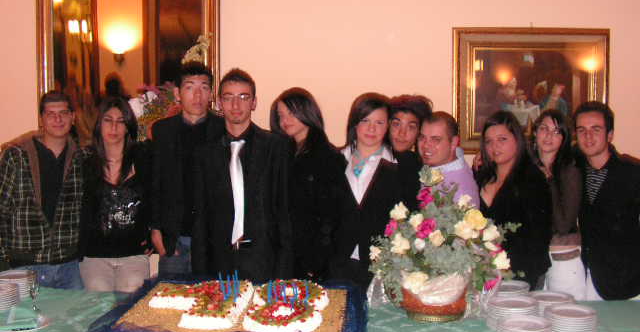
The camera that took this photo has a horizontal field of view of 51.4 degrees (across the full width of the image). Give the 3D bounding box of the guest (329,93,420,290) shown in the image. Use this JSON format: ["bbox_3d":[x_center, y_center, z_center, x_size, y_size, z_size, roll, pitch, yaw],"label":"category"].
[{"bbox_3d":[0.251,0.502,3.163,0.450,1.677,0.320,1,3,18],"label":"guest"}]

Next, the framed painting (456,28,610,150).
[{"bbox_3d":[1.212,-0.433,3.832,0.878,0.711,0.060,1,3,4],"label":"framed painting"}]

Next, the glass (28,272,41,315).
[{"bbox_3d":[-1.169,0.517,2.721,0.050,0.161,0.050,0,3,0],"label":"glass"}]

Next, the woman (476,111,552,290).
[{"bbox_3d":[0.909,0.544,3.185,0.420,1.596,0.320,2,4,28],"label":"woman"}]

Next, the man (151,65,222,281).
[{"bbox_3d":[-0.617,0.410,3.378,0.500,1.828,0.310,0,3,-3],"label":"man"}]

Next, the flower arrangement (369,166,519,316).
[{"bbox_3d":[0.501,0.306,2.702,0.570,0.601,0.480,0,3,0],"label":"flower arrangement"}]

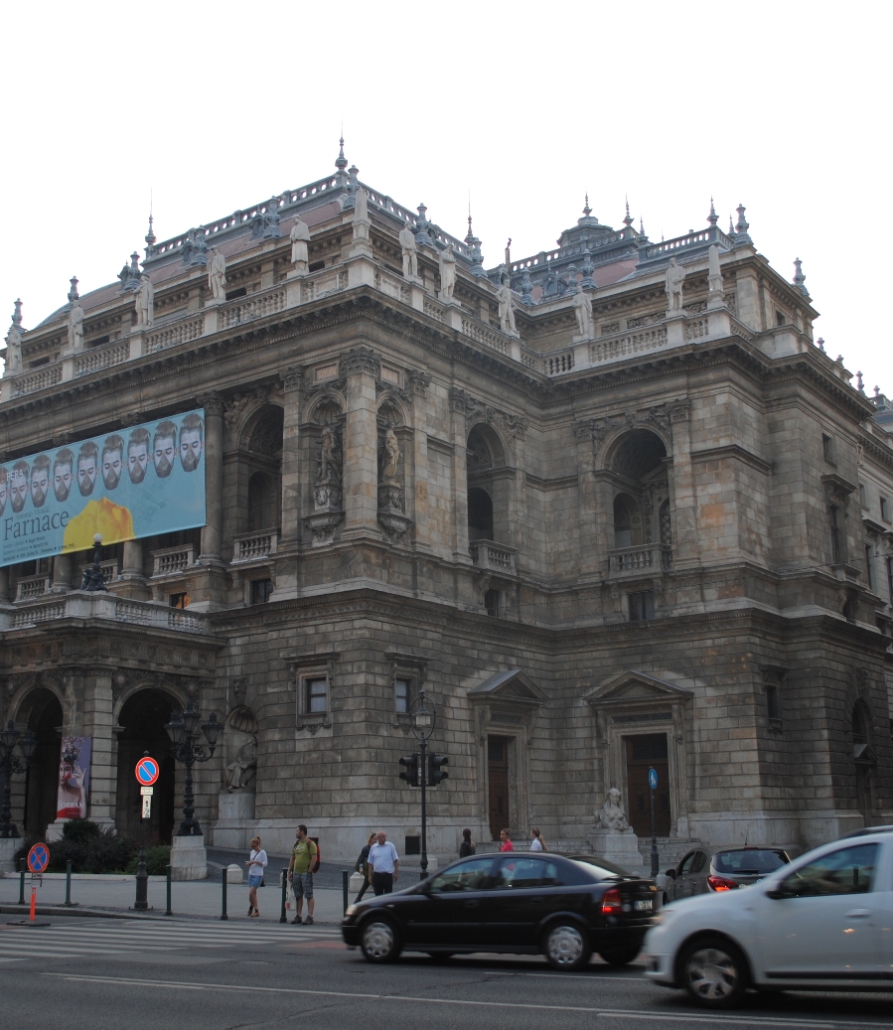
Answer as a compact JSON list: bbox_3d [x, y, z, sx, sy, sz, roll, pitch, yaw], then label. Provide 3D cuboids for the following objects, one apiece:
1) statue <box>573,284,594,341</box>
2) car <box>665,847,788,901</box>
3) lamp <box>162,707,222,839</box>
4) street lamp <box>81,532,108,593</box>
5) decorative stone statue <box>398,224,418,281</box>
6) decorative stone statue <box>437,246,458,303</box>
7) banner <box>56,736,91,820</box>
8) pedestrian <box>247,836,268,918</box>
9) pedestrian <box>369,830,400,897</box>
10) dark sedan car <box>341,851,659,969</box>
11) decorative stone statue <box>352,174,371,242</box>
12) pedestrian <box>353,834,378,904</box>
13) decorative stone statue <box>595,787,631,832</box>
[{"bbox_3d":[6.988,-10.286,65.564,0.850,2.950,0.680,-10,-17,34],"label":"statue"},{"bbox_3d":[5.214,6.874,23.793,1.750,1.490,4.000,0,-14,-3],"label":"car"},{"bbox_3d":[-8.521,8.558,43.023,1.800,4.410,1.750,-10,-17,34],"label":"lamp"},{"bbox_3d":[-13.603,1.884,49.603,0.950,2.250,0.920,-1,-14,0],"label":"street lamp"},{"bbox_3d":[-1.718,-11.898,58.191,0.650,2.800,0.850,-10,-17,34],"label":"decorative stone statue"},{"bbox_3d":[0.058,-11.630,62.120,0.750,2.700,0.900,-10,-17,34],"label":"decorative stone statue"},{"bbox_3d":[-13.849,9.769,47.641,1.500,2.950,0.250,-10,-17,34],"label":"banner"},{"bbox_3d":[-3.761,7.208,25.584,0.380,1.600,0.440,11,-18,-39],"label":"pedestrian"},{"bbox_3d":[-1.099,6.503,22.900,0.540,1.680,0.340,0,-14,-5],"label":"pedestrian"},{"bbox_3d":[0.633,4.875,16.133,4.140,1.425,1.710,-10,-17,32],"label":"dark sedan car"},{"bbox_3d":[-3.674,-12.773,55.400,0.750,3.300,0.750,-10,-17,34],"label":"decorative stone statue"},{"bbox_3d":[-1.706,7.488,26.998,0.650,1.620,0.500,-5,-14,16],"label":"pedestrian"},{"bbox_3d":[7.340,13.026,56.800,1.250,2.000,2.100,1,-14,-10],"label":"decorative stone statue"}]

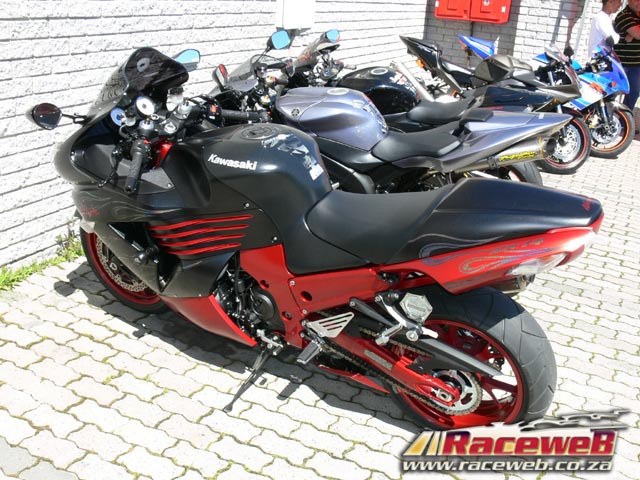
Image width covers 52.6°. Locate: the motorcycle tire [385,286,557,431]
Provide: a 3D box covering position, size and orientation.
[{"bbox_3d":[0.461,0.407,2.139,0.620,0.620,0.190,16,34,26],"label":"motorcycle tire"}]

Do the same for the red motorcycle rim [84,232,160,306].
[{"bbox_3d":[-0.795,0.059,2.795,0.460,0.460,0.110,16,34,26],"label":"red motorcycle rim"}]

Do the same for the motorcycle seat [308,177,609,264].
[{"bbox_3d":[0.363,-0.073,1.917,0.850,0.270,0.330,16,34,26],"label":"motorcycle seat"}]

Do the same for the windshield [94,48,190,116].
[{"bbox_3d":[-0.729,-0.567,2.374,0.420,0.300,0.370,16,34,26],"label":"windshield"}]

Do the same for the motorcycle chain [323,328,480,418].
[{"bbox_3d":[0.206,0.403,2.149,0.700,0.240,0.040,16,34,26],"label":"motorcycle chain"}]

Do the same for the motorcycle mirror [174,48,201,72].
[{"bbox_3d":[-0.539,-0.713,2.626,0.065,0.095,0.150,16,35,39],"label":"motorcycle mirror"}]

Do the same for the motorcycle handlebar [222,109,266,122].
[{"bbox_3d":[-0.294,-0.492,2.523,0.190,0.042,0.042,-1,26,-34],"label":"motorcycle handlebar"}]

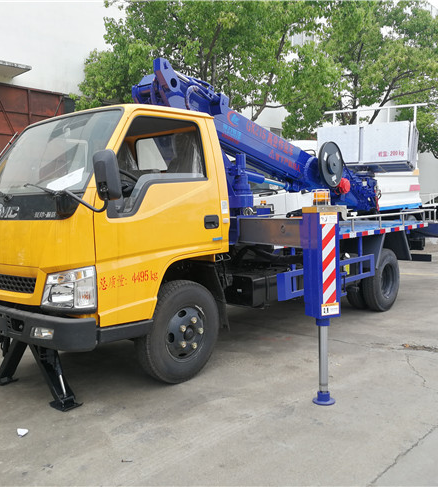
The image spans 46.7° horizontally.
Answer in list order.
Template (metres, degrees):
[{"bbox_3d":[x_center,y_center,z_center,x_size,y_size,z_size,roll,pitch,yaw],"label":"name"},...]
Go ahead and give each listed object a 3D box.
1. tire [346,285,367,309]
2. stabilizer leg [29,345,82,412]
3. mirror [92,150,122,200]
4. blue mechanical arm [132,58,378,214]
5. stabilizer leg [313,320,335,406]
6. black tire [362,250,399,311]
[{"bbox_3d":[1.821,0.461,6.335,0.195,0.775,0.775,2,5,41],"label":"tire"},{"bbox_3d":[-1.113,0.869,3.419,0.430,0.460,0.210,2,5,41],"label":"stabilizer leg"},{"bbox_3d":[-0.625,-0.384,2.858,0.190,0.290,0.110,1,4,30],"label":"mirror"},{"bbox_3d":[0.773,-1.033,6.051,0.500,0.600,4.350,2,-8,41],"label":"blue mechanical arm"},{"bbox_3d":[0.681,0.778,3.302,0.150,0.560,0.150,-1,3,0],"label":"stabilizer leg"},{"bbox_3d":[1.989,0.466,6.186,0.195,0.775,0.775,2,5,41],"label":"black tire"}]

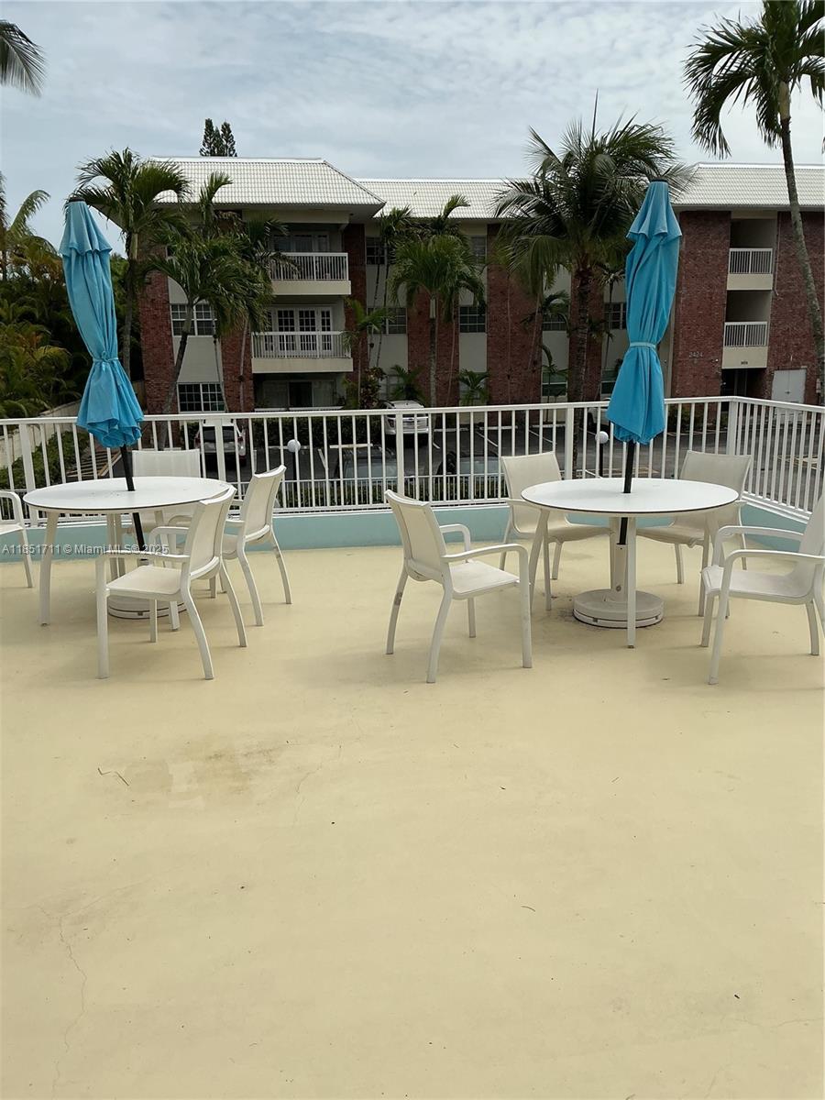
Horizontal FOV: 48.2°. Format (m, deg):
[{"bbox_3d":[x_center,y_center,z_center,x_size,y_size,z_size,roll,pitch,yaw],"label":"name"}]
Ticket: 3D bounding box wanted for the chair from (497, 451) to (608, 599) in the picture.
[{"bbox_3d":[0.911,-0.149,5.910,0.610,0.883,0.600,-9,15,-32],"label":"chair"}]

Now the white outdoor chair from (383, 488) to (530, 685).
[{"bbox_3d":[0.216,0.139,4.693,0.600,0.883,0.610,-7,14,-26],"label":"white outdoor chair"}]

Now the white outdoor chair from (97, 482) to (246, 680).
[{"bbox_3d":[-1.230,0.153,4.731,0.600,0.880,0.600,1,13,9],"label":"white outdoor chair"}]

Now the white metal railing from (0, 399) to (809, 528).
[{"bbox_3d":[-0.053,-0.593,7.048,6.150,0.840,0.950,-3,14,-7],"label":"white metal railing"}]

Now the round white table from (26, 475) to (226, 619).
[{"bbox_3d":[-1.727,0.001,5.747,1.220,0.740,1.220,-1,13,0],"label":"round white table"}]

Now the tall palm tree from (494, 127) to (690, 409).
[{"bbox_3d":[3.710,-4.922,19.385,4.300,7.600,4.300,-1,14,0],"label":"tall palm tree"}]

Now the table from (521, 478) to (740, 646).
[{"bbox_3d":[1.250,0.028,5.406,1.215,0.749,1.215,-1,13,0],"label":"table"}]

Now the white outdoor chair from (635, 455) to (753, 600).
[{"bbox_3d":[1.739,-0.125,5.768,0.600,0.880,0.600,-11,16,-38],"label":"white outdoor chair"}]

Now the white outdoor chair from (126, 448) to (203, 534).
[{"bbox_3d":[-1.710,-0.220,6.404,0.600,0.880,0.600,-3,13,-8],"label":"white outdoor chair"}]

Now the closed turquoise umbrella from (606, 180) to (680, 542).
[{"bbox_3d":[1.282,-1.010,5.200,0.350,2.035,0.350,3,12,-1],"label":"closed turquoise umbrella"}]

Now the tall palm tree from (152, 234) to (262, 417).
[{"bbox_3d":[-7.627,-7.694,34.000,4.200,8.000,4.200,-1,13,0],"label":"tall palm tree"}]

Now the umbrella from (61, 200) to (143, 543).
[{"bbox_3d":[-1.835,-1.022,5.539,0.380,2.082,0.380,-7,12,1],"label":"umbrella"}]

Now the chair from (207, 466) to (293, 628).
[{"bbox_3d":[-1.104,-0.044,5.609,0.600,0.883,0.610,2,13,12],"label":"chair"}]

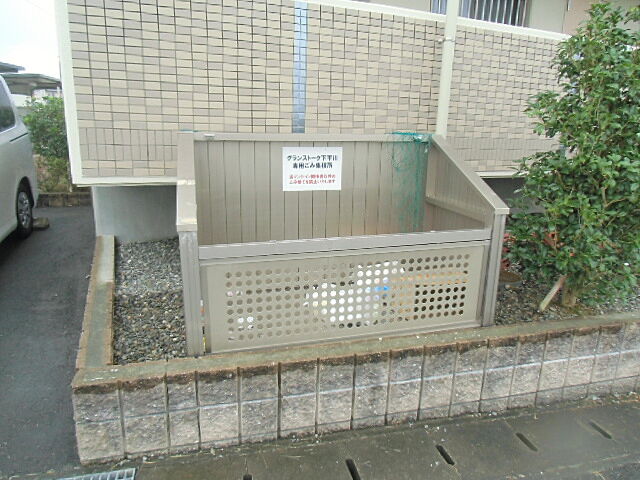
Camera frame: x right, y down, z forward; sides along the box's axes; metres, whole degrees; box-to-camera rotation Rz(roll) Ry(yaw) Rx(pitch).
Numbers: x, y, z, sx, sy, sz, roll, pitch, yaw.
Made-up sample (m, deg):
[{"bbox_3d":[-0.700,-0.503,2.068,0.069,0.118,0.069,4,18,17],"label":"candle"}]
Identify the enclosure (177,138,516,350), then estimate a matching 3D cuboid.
[{"bbox_3d":[0.112,-0.076,2.825,1.902,1.159,0.804,-3,13,-15],"label":"enclosure"}]

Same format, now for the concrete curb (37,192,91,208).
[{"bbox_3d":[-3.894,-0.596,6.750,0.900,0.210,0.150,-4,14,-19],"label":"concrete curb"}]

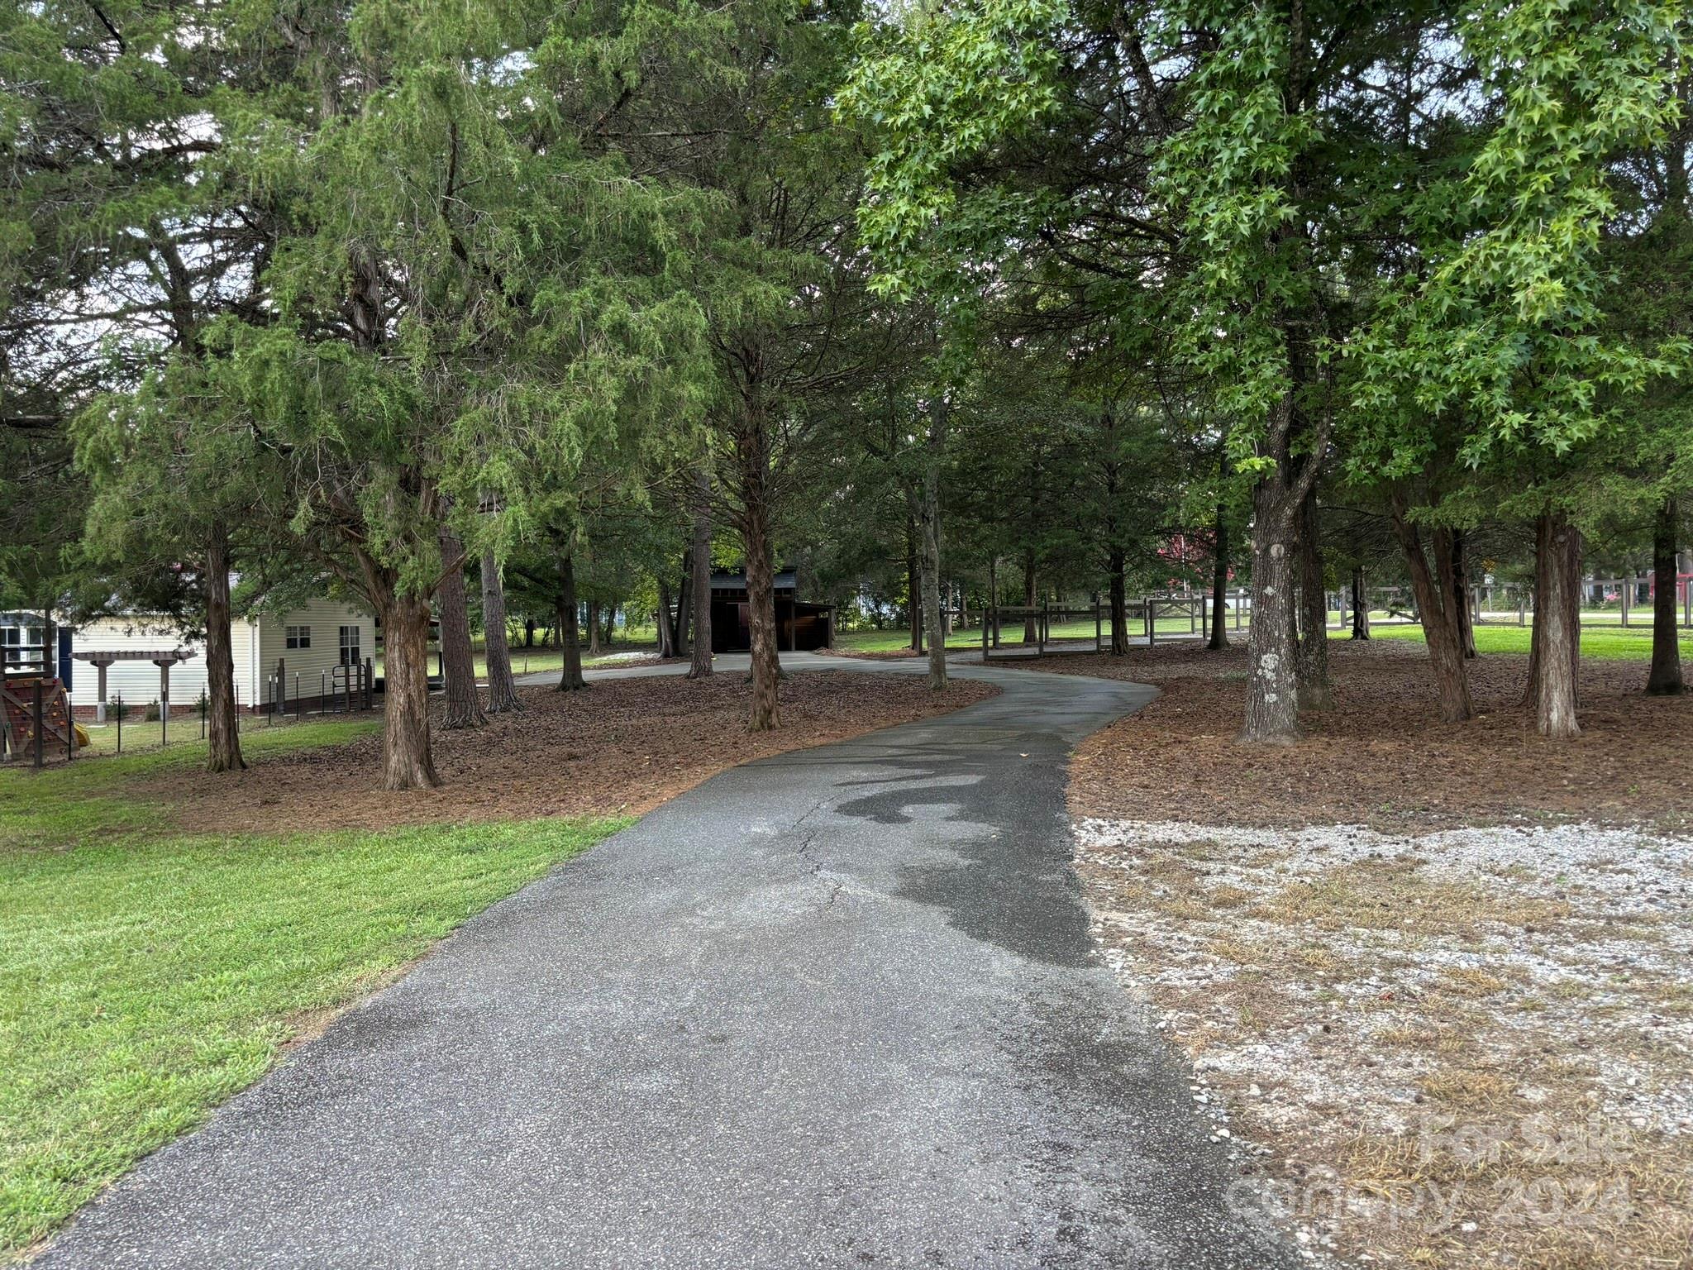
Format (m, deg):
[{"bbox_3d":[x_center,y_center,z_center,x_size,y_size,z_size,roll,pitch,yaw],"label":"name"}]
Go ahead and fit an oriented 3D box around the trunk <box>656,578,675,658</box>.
[{"bbox_3d":[-6.247,-0.595,44.000,0.609,2.792,0.480,0,0,0],"label":"trunk"}]

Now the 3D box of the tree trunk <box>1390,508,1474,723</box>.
[{"bbox_3d":[6.820,-0.231,14.800,0.970,2.509,0.533,0,1,0],"label":"tree trunk"}]

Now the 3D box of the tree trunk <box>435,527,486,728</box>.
[{"bbox_3d":[-6.205,-0.085,20.500,0.789,3.220,0.671,0,1,0],"label":"tree trunk"}]

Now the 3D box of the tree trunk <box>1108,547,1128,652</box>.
[{"bbox_3d":[6.642,-0.838,31.000,0.459,2.612,0.426,0,0,0],"label":"tree trunk"}]

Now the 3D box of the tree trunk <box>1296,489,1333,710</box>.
[{"bbox_3d":[5.744,-0.438,15.600,0.416,2.710,0.386,0,0,0],"label":"tree trunk"}]

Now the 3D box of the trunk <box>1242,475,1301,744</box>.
[{"bbox_3d":[4.441,-0.263,13.300,0.623,2.808,0.573,0,1,0],"label":"trunk"}]

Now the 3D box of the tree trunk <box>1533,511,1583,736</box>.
[{"bbox_3d":[7.387,-0.110,13.200,0.508,2.348,0.483,0,1,0],"label":"tree trunk"}]

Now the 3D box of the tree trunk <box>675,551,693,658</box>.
[{"bbox_3d":[-5.501,-1.029,43.000,0.581,3.623,0.494,0,1,0],"label":"tree trunk"}]

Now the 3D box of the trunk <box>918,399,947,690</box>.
[{"bbox_3d":[1.656,-1.746,24.500,0.557,5.606,0.450,0,0,0],"label":"trunk"}]

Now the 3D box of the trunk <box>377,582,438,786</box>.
[{"bbox_3d":[-4.689,0.573,13.600,0.618,2.150,0.573,0,0,0],"label":"trunk"}]

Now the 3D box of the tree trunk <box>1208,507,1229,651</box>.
[{"bbox_3d":[9.791,-1.533,33.500,0.523,3.868,0.470,0,1,0],"label":"tree trunk"}]

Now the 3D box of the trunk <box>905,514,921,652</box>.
[{"bbox_3d":[2.259,-1.767,43.000,0.510,4.652,0.400,0,0,0],"label":"trunk"}]

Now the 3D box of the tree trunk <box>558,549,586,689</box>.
[{"bbox_3d":[-6.599,-0.349,30.500,0.666,3.331,0.600,0,1,0],"label":"tree trunk"}]

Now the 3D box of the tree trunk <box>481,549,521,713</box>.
[{"bbox_3d":[-7.344,-0.098,27.000,0.800,3.482,0.620,0,0,0],"label":"tree trunk"}]

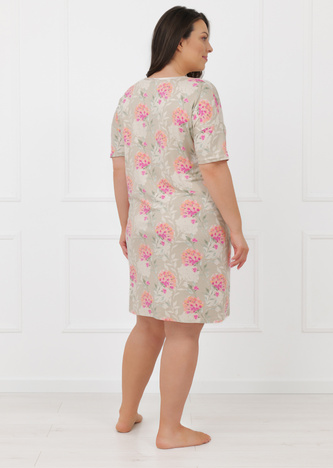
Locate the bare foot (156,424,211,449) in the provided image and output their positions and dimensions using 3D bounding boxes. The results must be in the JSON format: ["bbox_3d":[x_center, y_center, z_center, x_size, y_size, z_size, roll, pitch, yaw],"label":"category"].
[{"bbox_3d":[0.067,0.778,2.730,0.230,0.092,0.090,-2,4,-28],"label":"bare foot"}]

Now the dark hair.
[{"bbox_3d":[0.046,-0.742,2.690,0.225,0.280,0.200,-2,4,-22],"label":"dark hair"}]

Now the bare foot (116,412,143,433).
[{"bbox_3d":[-0.148,0.769,2.945,0.090,0.083,0.235,1,4,12],"label":"bare foot"}]

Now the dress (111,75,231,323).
[{"bbox_3d":[0.003,-0.150,2.735,0.510,0.930,0.330,2,5,33],"label":"dress"}]

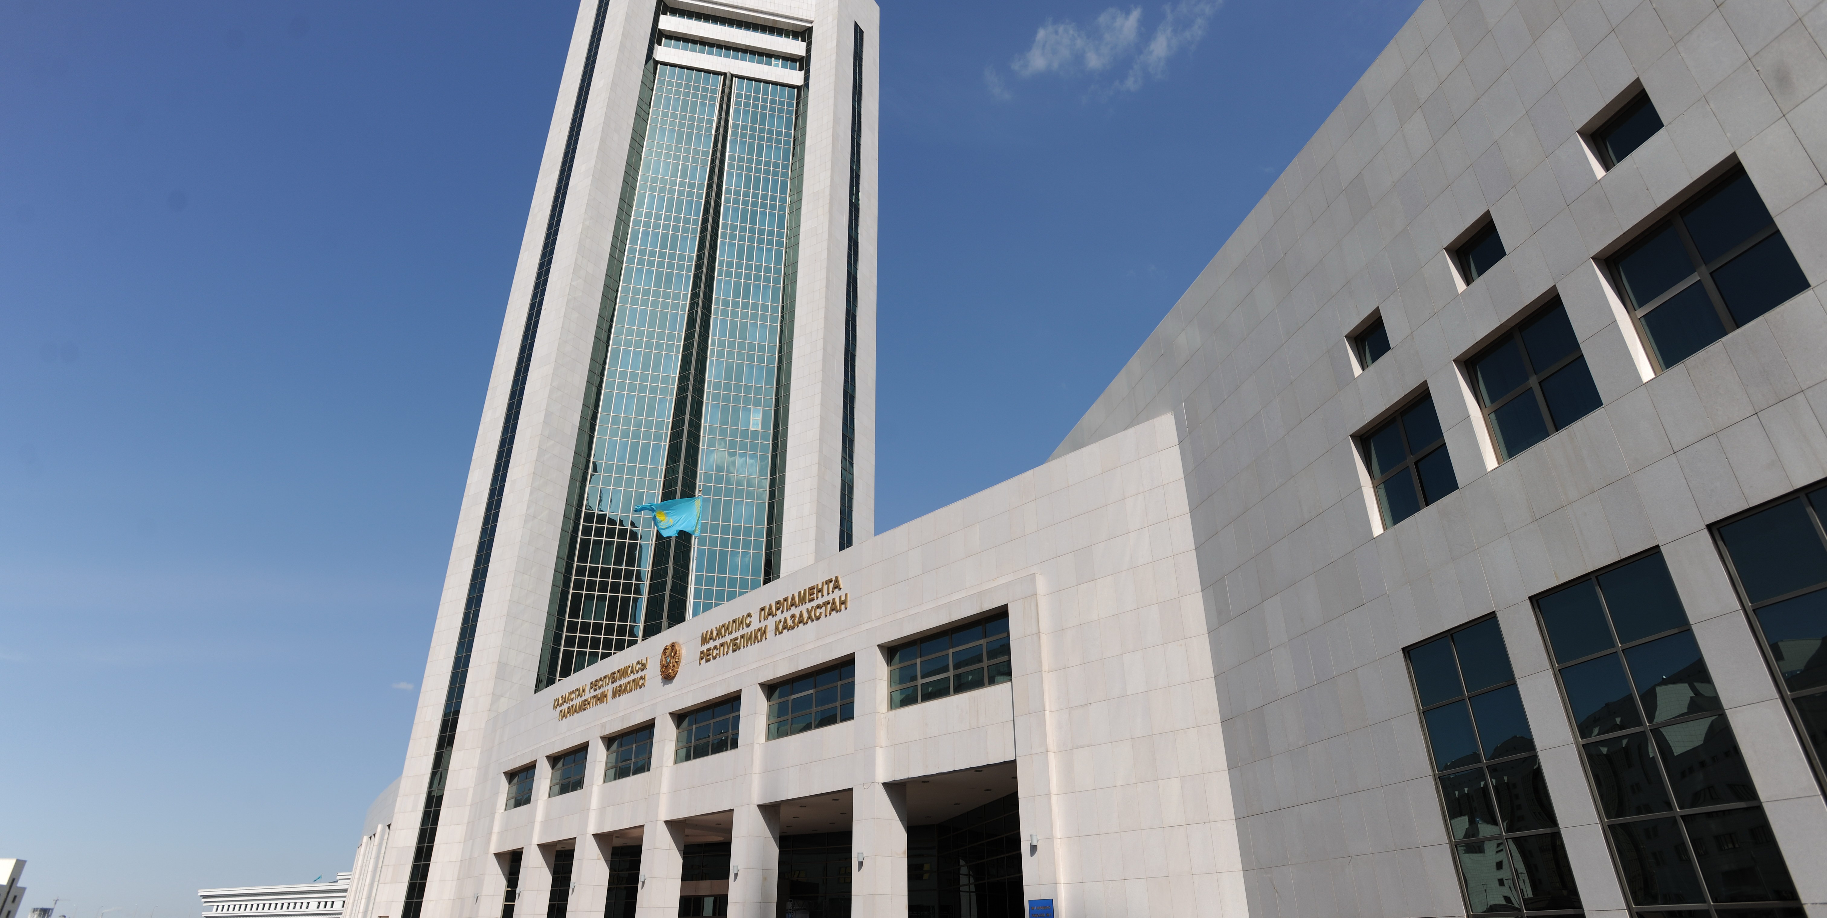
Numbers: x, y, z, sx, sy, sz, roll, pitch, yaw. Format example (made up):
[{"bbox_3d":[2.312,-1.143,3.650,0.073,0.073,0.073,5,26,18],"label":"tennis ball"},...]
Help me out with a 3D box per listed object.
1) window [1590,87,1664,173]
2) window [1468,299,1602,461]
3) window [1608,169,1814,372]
[{"bbox_3d":[9.987,-4.538,13.424,0.200,0.925,1.010,7,-28,-13],"label":"window"},{"bbox_3d":[9.343,-1.144,14.543,0.200,2.047,2.057,7,-28,-13],"label":"window"},{"bbox_3d":[10.004,-2.348,12.237,0.200,2.076,2.083,7,-28,-13],"label":"window"}]

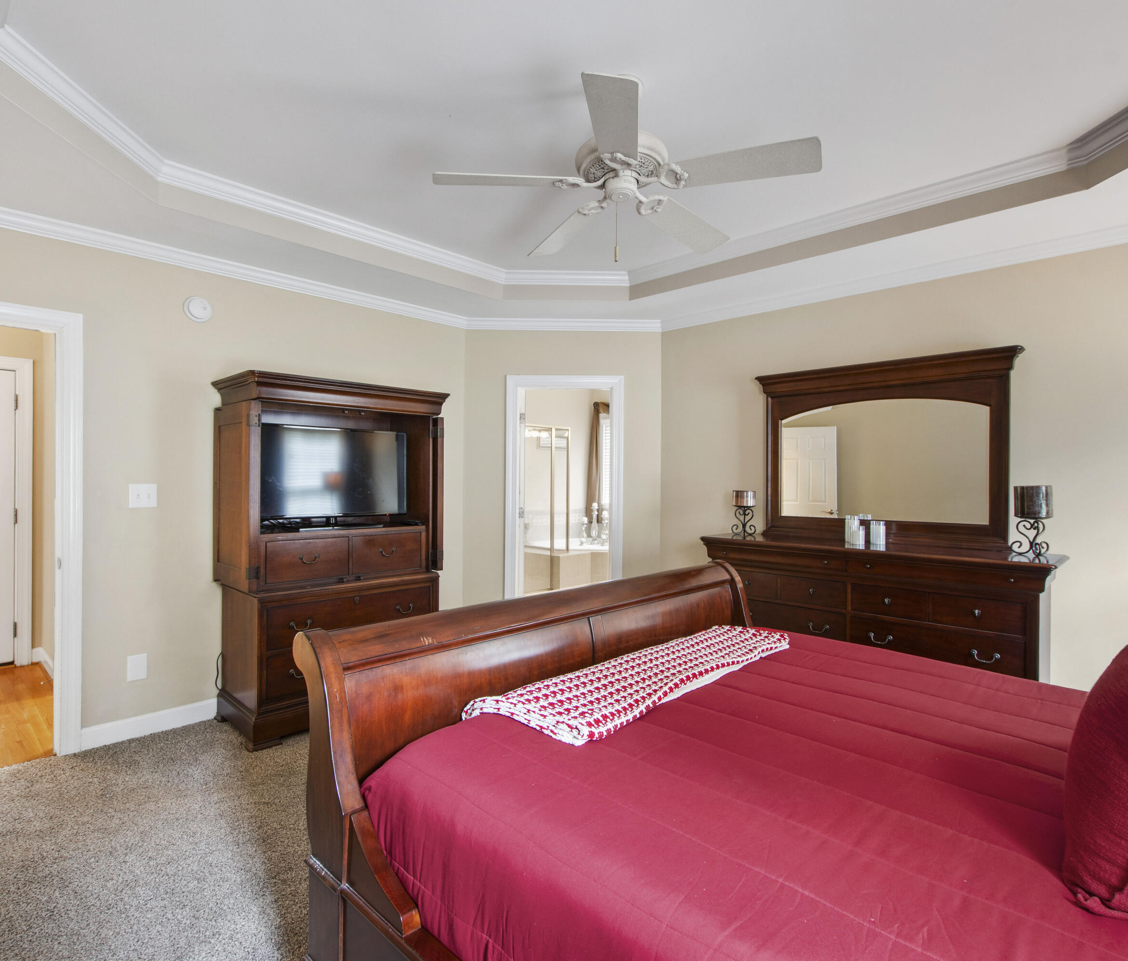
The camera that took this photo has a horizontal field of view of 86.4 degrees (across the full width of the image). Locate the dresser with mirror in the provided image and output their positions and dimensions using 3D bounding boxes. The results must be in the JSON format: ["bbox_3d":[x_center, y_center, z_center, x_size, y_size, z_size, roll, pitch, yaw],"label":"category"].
[{"bbox_3d":[1.637,0.334,3.293,1.694,2.010,0.488,1,0,43],"label":"dresser with mirror"}]

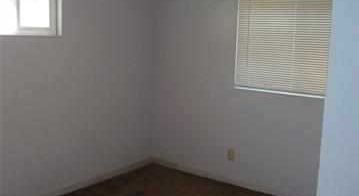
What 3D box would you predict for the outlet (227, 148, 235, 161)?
[{"bbox_3d":[0.536,0.594,4.054,0.074,0.118,0.012,8,11,37],"label":"outlet"}]

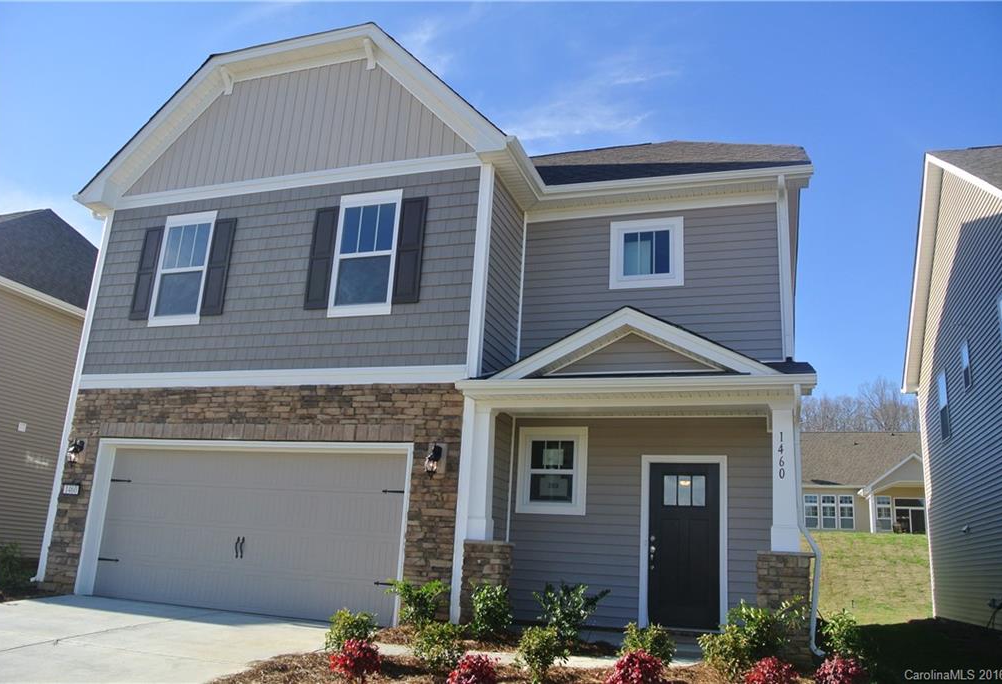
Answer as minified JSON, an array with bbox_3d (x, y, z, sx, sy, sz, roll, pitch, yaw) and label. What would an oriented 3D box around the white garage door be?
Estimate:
[{"bbox_3d":[-3.502,2.539,10.376,4.840,2.100,0.100,-2,-15,19],"label":"white garage door"}]

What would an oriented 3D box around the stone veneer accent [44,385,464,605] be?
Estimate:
[{"bbox_3d":[-3.519,2.067,10.433,6.400,2.940,0.160,-2,-15,19],"label":"stone veneer accent"}]

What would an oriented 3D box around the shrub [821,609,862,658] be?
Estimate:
[{"bbox_3d":[3.310,2.837,7.471,0.400,0.482,0.400,-2,-15,19],"label":"shrub"}]

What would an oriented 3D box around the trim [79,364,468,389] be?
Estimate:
[{"bbox_3d":[-3.369,0.494,10.516,6.199,0.227,0.060,-2,-15,19],"label":"trim"}]

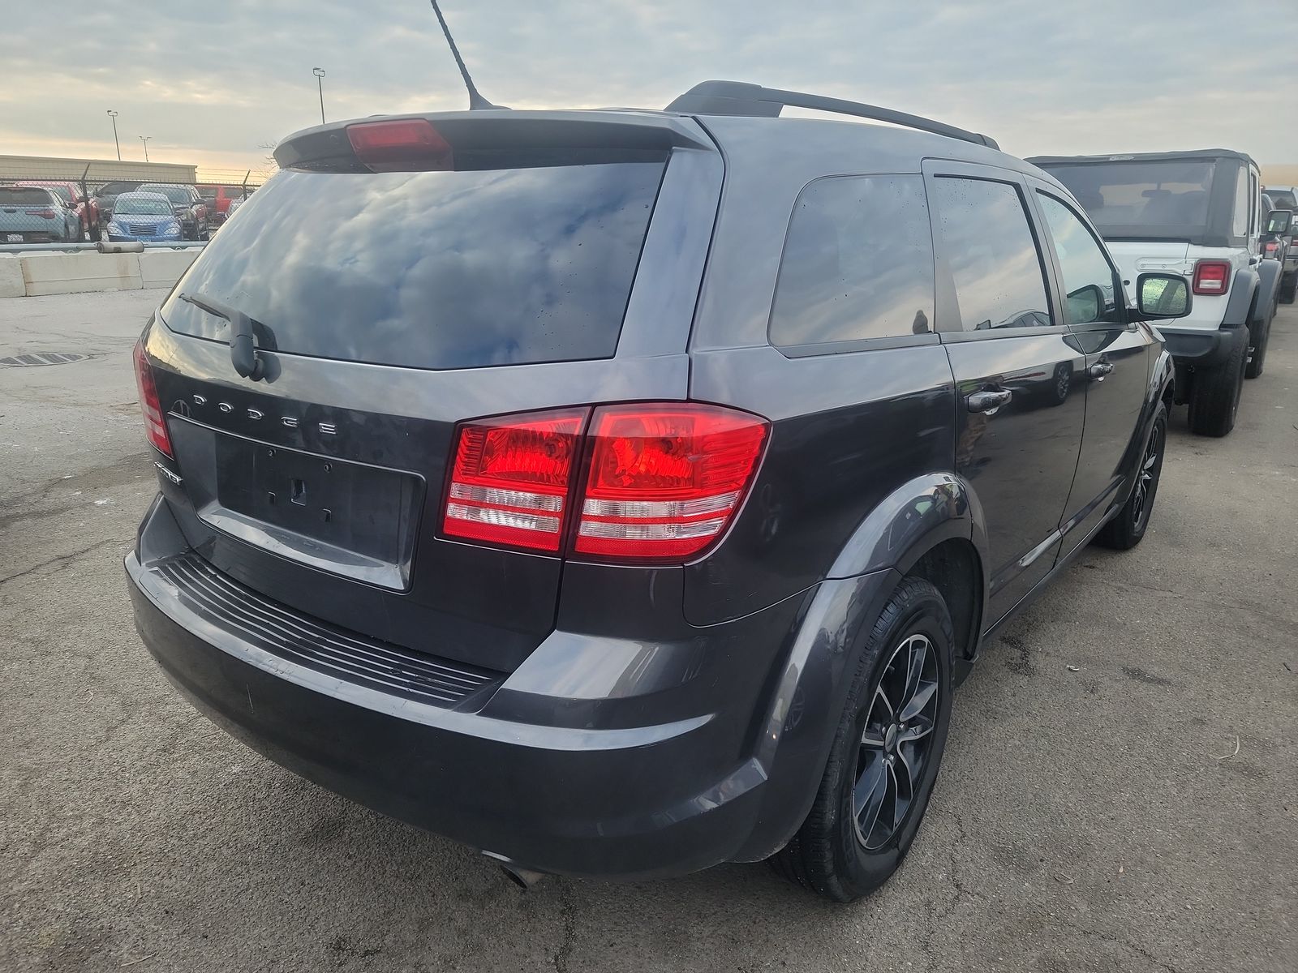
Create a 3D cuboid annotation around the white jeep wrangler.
[{"bbox_3d":[4.315,-1.761,7.871,1.900,1.900,4.600,12,20,35],"label":"white jeep wrangler"}]

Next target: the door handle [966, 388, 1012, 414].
[{"bbox_3d":[0.721,-0.182,1.912,0.055,0.045,0.250,12,20,36],"label":"door handle"}]

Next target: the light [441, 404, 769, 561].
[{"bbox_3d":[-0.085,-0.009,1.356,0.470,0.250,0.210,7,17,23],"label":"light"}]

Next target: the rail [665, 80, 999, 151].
[{"bbox_3d":[0.558,-0.844,2.126,0.070,0.100,1.700,12,22,36],"label":"rail"}]

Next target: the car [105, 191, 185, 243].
[{"bbox_3d":[-13.700,-7.168,24.473,1.710,1.600,4.290,-9,19,-27],"label":"car"}]

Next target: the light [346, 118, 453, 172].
[{"bbox_3d":[-0.487,-0.658,1.745,0.245,0.090,0.075,12,20,36],"label":"light"}]

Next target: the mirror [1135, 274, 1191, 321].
[{"bbox_3d":[1.849,-0.686,3.235,0.180,0.160,0.110,12,20,36],"label":"mirror"}]

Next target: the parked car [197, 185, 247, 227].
[{"bbox_3d":[-18.232,-11.749,37.707,1.930,1.770,4.900,-1,17,-5],"label":"parked car"}]

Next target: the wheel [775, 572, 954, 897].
[{"bbox_3d":[0.466,0.532,2.016,0.225,0.715,0.715,12,20,36],"label":"wheel"}]

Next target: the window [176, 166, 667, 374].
[{"bbox_3d":[-0.550,-0.452,1.746,1.380,0.420,0.110,12,-20,36],"label":"window"}]

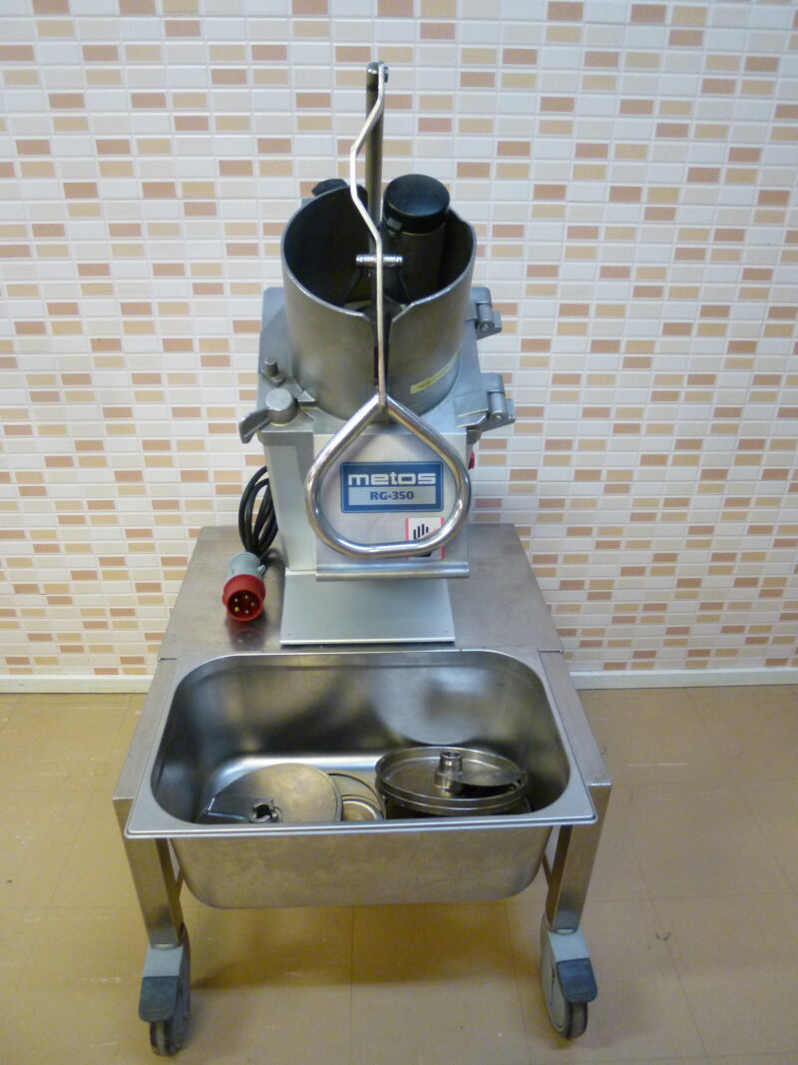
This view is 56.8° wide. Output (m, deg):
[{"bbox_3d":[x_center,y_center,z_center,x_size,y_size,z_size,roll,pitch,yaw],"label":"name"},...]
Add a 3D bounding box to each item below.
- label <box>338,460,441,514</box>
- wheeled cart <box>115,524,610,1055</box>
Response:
[{"bbox_3d":[-0.009,-0.057,0.935,0.130,0.064,0.004,-1,3,-3],"label":"label"},{"bbox_3d":[-0.057,0.358,1.240,0.601,0.447,0.745,-1,30,-3],"label":"wheeled cart"}]

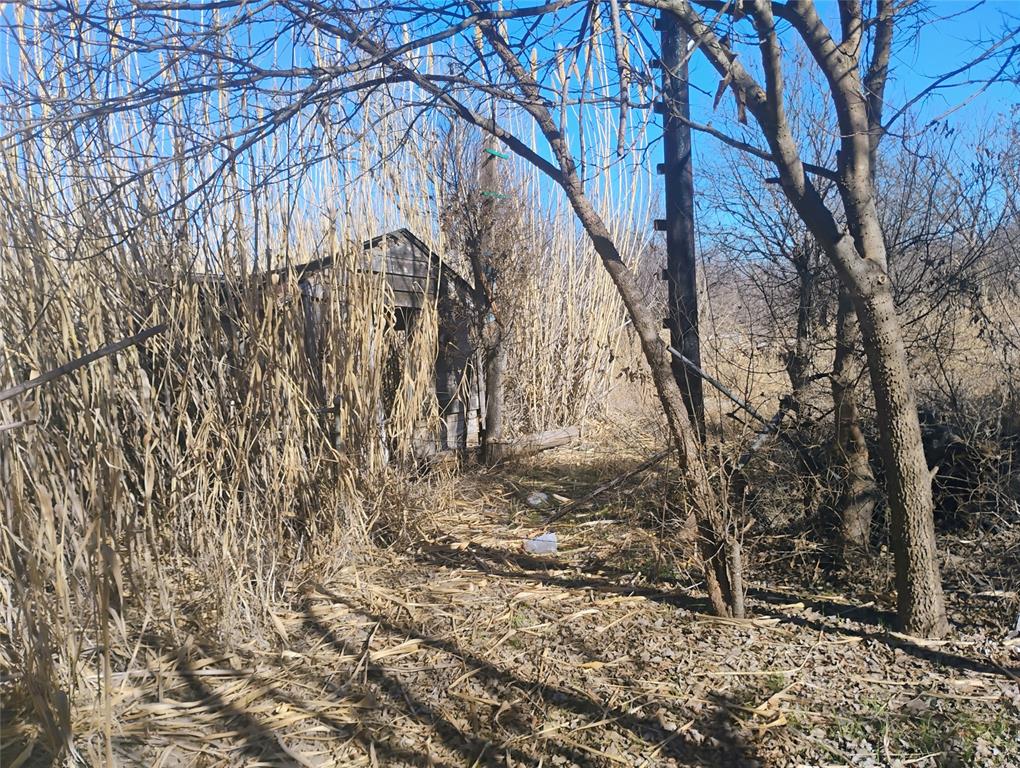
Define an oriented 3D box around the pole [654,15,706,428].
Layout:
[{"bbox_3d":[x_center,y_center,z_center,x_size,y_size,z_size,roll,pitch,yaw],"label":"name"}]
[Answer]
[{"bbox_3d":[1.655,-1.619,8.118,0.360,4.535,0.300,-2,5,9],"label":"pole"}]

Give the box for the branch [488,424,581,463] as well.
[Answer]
[{"bbox_3d":[0.279,0.661,8.950,1.337,0.270,0.240,-6,6,-43],"label":"branch"}]

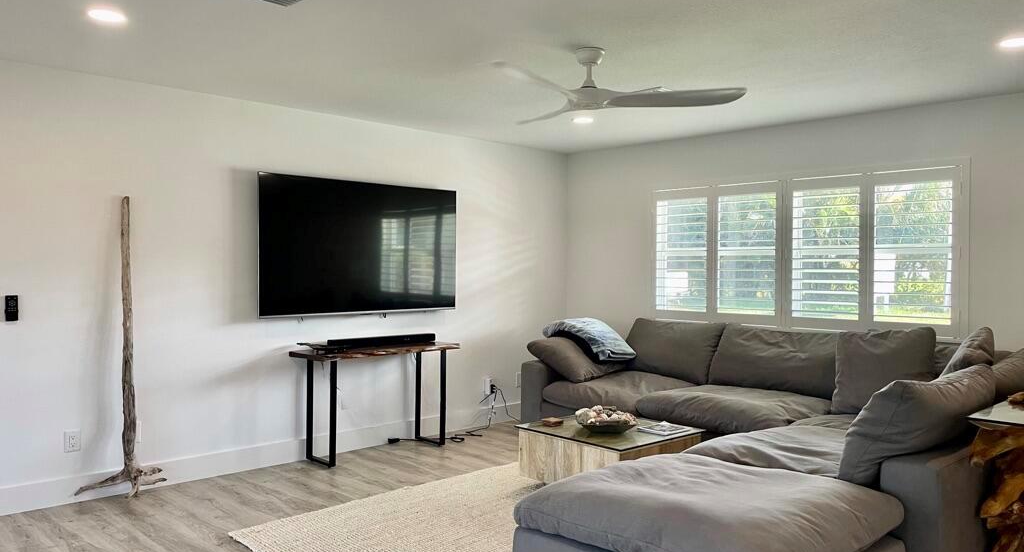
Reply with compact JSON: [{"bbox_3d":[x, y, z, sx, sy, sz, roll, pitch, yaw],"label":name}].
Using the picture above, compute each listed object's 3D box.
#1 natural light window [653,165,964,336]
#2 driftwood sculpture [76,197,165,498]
[{"bbox_3d":[2.042,-0.166,5.751,0.090,1.155,2.435,0,1,-44],"label":"natural light window"},{"bbox_3d":[-2.229,0.414,4.444,0.490,1.745,0.210,0,1,-44],"label":"driftwood sculpture"}]

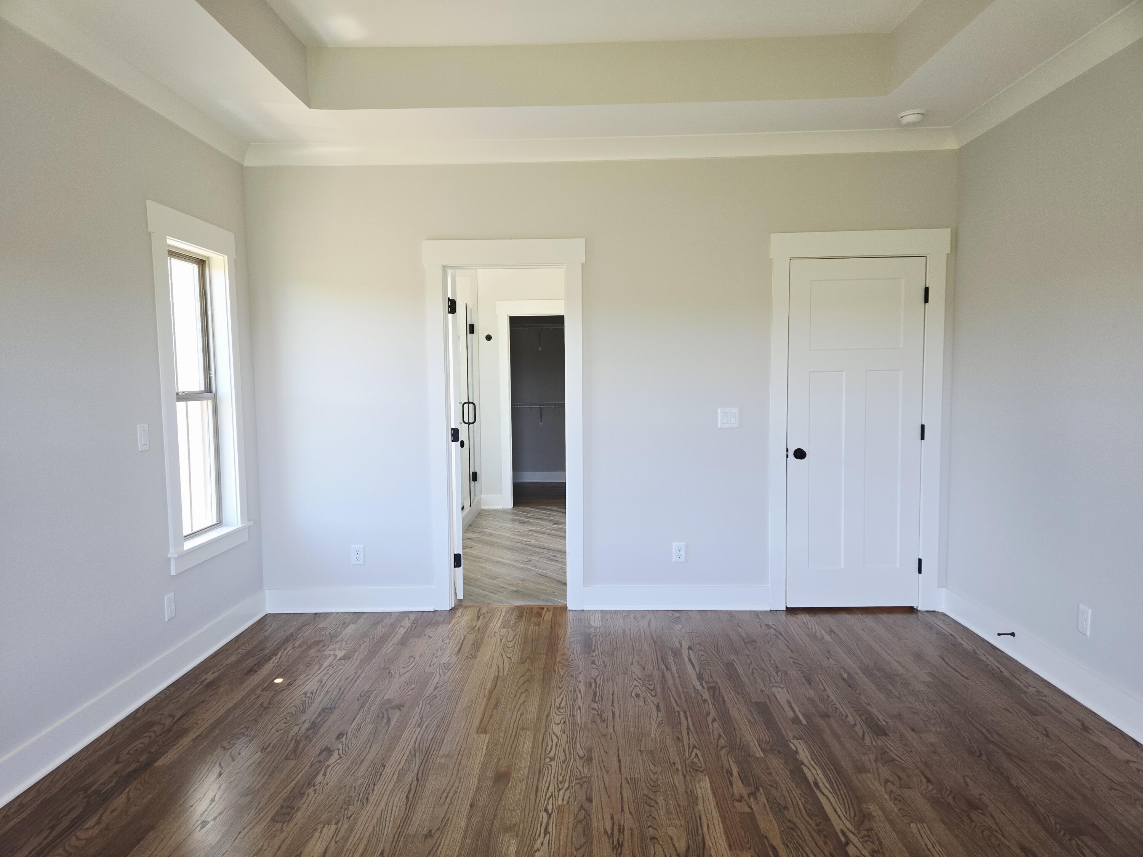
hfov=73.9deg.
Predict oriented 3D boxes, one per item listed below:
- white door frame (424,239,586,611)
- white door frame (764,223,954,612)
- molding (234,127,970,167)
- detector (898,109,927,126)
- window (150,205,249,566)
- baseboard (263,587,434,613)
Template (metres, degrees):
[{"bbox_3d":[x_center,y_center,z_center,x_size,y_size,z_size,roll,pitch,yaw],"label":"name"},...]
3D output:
[{"bbox_3d":[-0.375,0.000,4.525,0.941,2.196,0.136,-1,4,2],"label":"white door frame"},{"bbox_3d":[1.660,-0.024,4.457,1.012,2.201,0.120,-1,4,2],"label":"white door frame"},{"bbox_3d":[0.141,-1.598,4.315,4.072,0.107,0.065,-1,4,2],"label":"molding"},{"bbox_3d":[1.792,-1.624,3.989,0.141,0.051,0.141,-1,4,2],"label":"detector"},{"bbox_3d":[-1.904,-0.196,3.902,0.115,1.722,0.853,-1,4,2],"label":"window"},{"bbox_3d":[-1.336,1.033,4.569,1.034,0.154,0.024,-1,4,2],"label":"baseboard"}]

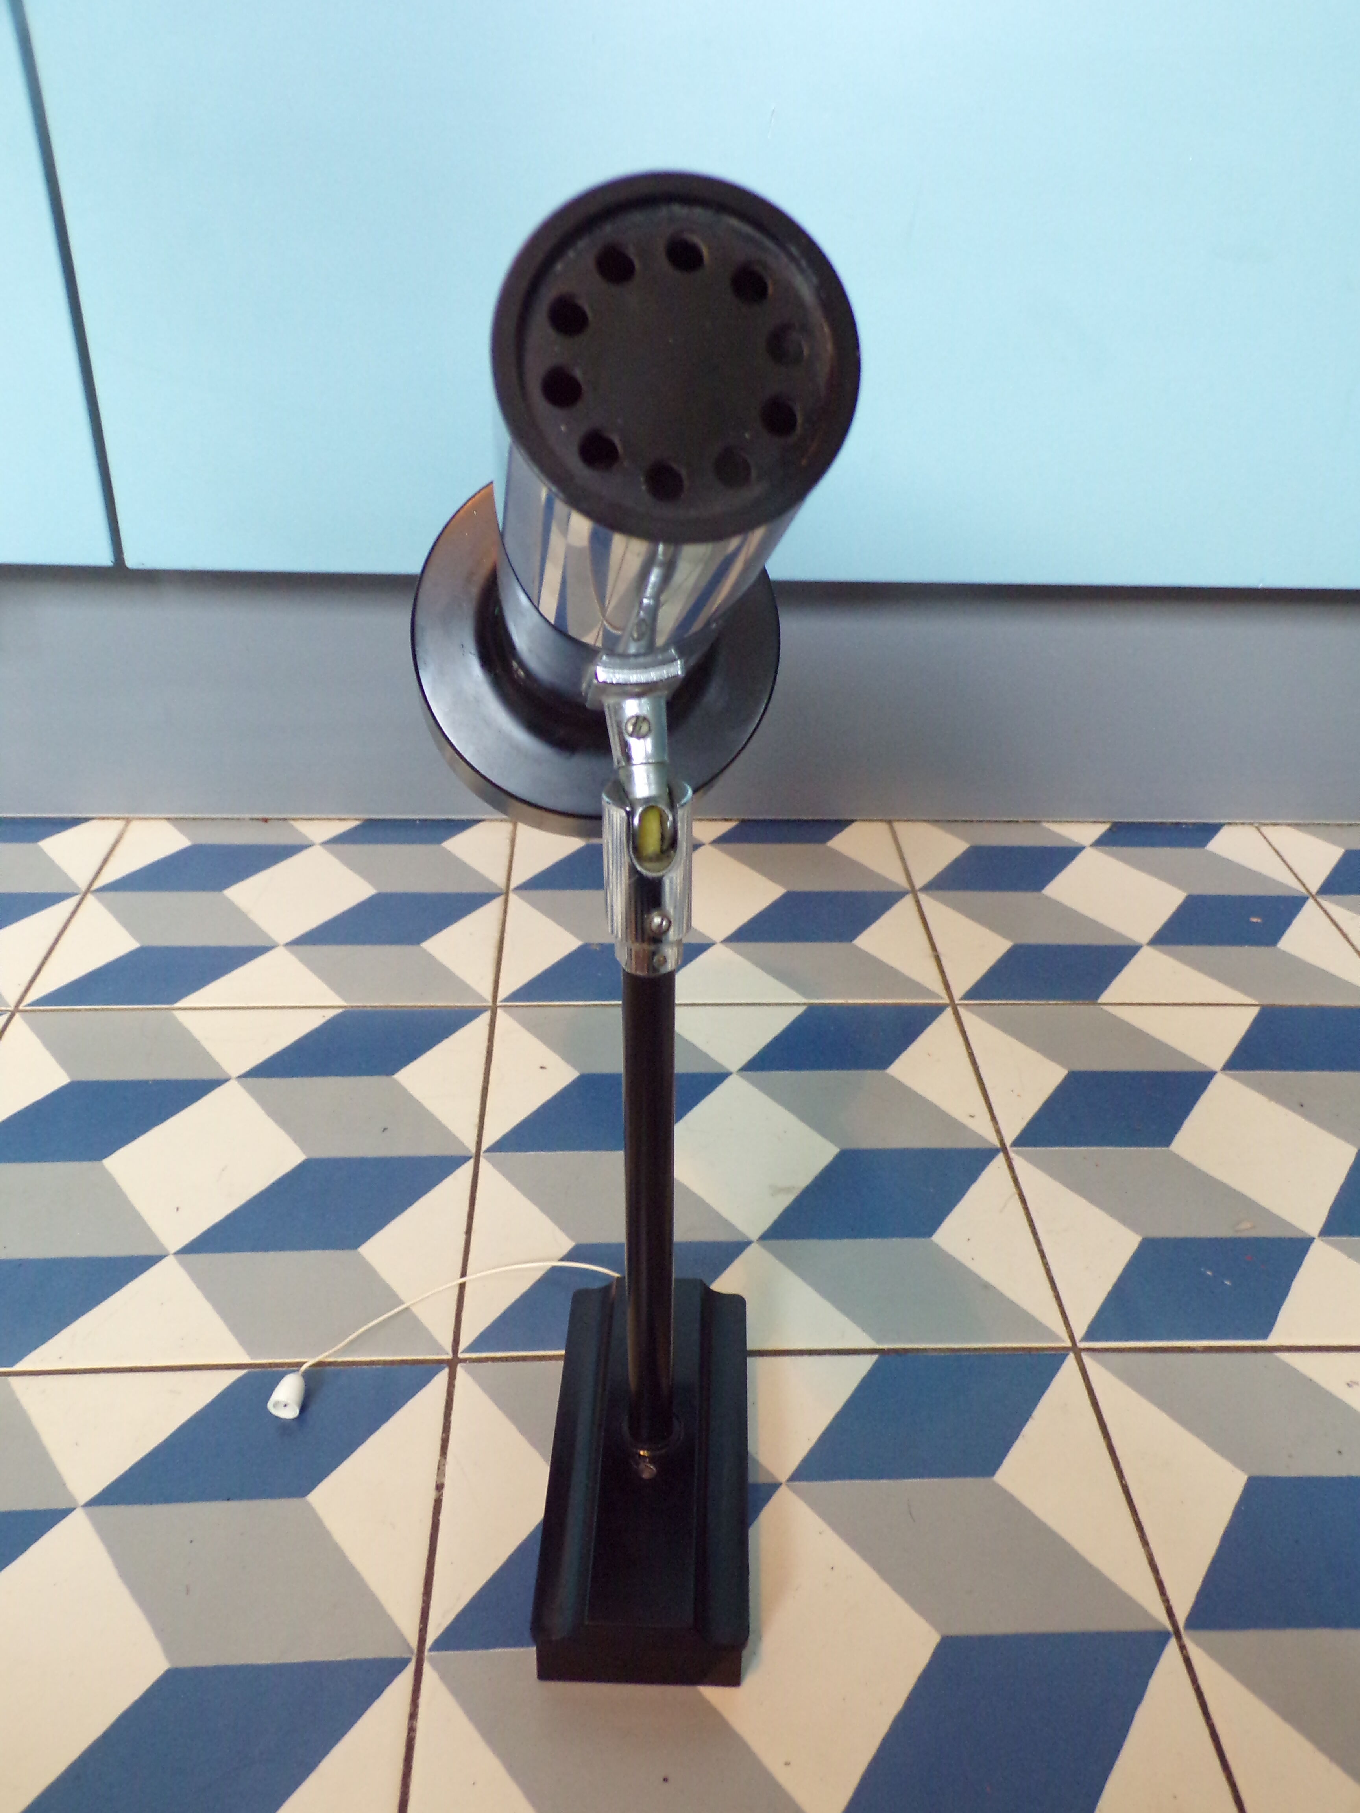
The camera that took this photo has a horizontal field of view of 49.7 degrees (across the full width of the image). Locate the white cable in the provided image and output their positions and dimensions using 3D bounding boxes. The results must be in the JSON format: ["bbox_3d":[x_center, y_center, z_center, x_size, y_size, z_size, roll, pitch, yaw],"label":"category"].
[{"bbox_3d":[-0.074,0.132,0.466,0.118,0.018,0.034,-13,33,-23],"label":"white cable"}]

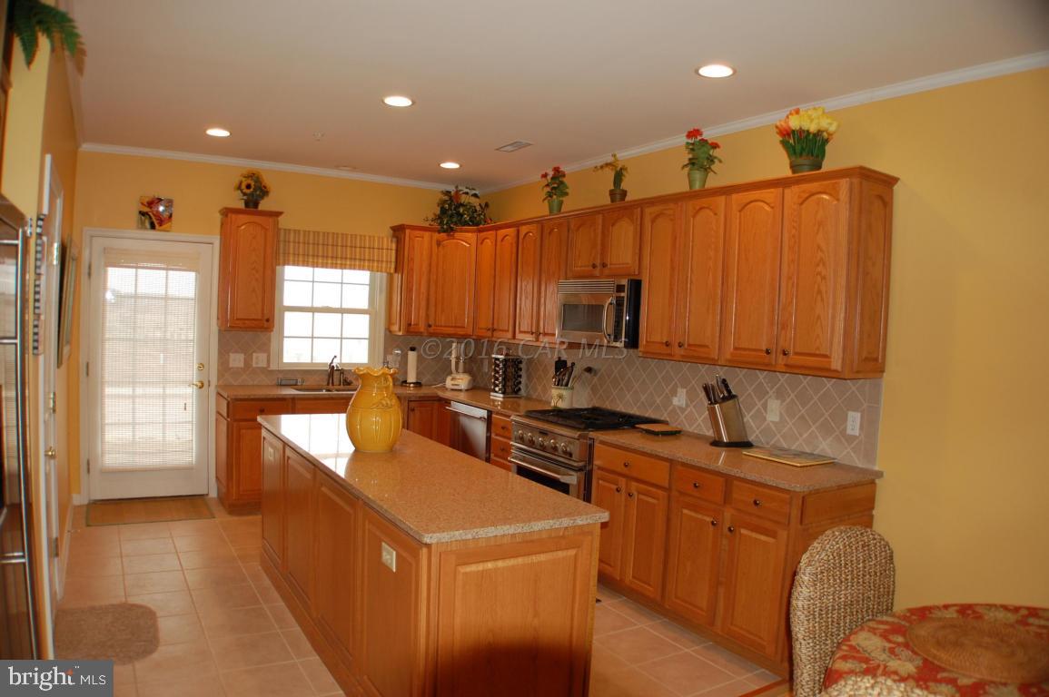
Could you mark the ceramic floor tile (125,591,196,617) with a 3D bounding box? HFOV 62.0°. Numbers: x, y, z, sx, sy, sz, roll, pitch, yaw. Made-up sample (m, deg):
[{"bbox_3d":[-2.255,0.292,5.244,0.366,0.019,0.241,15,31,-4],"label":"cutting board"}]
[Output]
[{"bbox_3d":[-1.811,1.281,4.362,0.325,0.010,0.345,1,3,-28],"label":"ceramic floor tile"}]

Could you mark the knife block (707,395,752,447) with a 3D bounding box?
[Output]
[{"bbox_3d":[1.080,0.388,4.580,0.200,0.240,0.110,1,3,-27],"label":"knife block"}]

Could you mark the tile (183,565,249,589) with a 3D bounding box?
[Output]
[{"bbox_3d":[-1.688,1.262,4.810,0.325,0.010,0.345,1,3,-28],"label":"tile"}]

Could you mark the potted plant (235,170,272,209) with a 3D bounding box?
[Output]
[{"bbox_3d":[-2.087,-1.233,6.721,0.260,0.291,0.241,1,3,-25],"label":"potted plant"}]

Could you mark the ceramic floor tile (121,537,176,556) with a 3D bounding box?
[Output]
[{"bbox_3d":[-2.350,1.244,5.452,0.316,0.012,0.357,1,3,-25],"label":"ceramic floor tile"}]

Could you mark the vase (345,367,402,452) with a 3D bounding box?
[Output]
[{"bbox_3d":[-0.690,0.277,4.000,0.250,0.370,0.250,1,3,-27],"label":"vase"}]

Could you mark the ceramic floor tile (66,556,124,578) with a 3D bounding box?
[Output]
[{"bbox_3d":[-2.472,1.263,4.993,0.316,0.012,0.357,1,3,-25],"label":"ceramic floor tile"}]

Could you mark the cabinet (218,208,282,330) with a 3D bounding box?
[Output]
[{"bbox_3d":[-1.884,-0.540,6.000,0.370,0.830,0.340,1,3,-28],"label":"cabinet"}]

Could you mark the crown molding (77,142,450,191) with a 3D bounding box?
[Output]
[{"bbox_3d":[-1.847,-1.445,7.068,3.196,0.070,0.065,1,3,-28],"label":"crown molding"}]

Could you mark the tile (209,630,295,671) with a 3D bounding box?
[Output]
[{"bbox_3d":[-1.202,1.332,3.851,0.325,0.010,0.345,1,3,-28],"label":"tile"}]

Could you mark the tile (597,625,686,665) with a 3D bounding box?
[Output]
[{"bbox_3d":[0.557,1.442,4.231,0.315,0.010,0.335,1,3,-28],"label":"tile"}]

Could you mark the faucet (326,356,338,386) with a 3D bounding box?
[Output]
[{"bbox_3d":[-1.587,0.176,7.200,0.060,0.250,0.190,1,3,-28],"label":"faucet"}]

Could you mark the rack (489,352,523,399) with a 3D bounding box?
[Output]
[{"bbox_3d":[-0.131,0.223,6.806,0.175,0.330,0.190,1,3,-28],"label":"rack"}]

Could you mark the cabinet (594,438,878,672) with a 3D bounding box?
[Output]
[{"bbox_3d":[1.006,1.004,4.526,0.580,0.870,1.500,1,3,-29],"label":"cabinet"}]

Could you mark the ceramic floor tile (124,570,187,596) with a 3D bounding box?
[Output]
[{"bbox_3d":[-2.042,1.304,4.845,0.315,0.010,0.335,1,3,-28],"label":"ceramic floor tile"}]

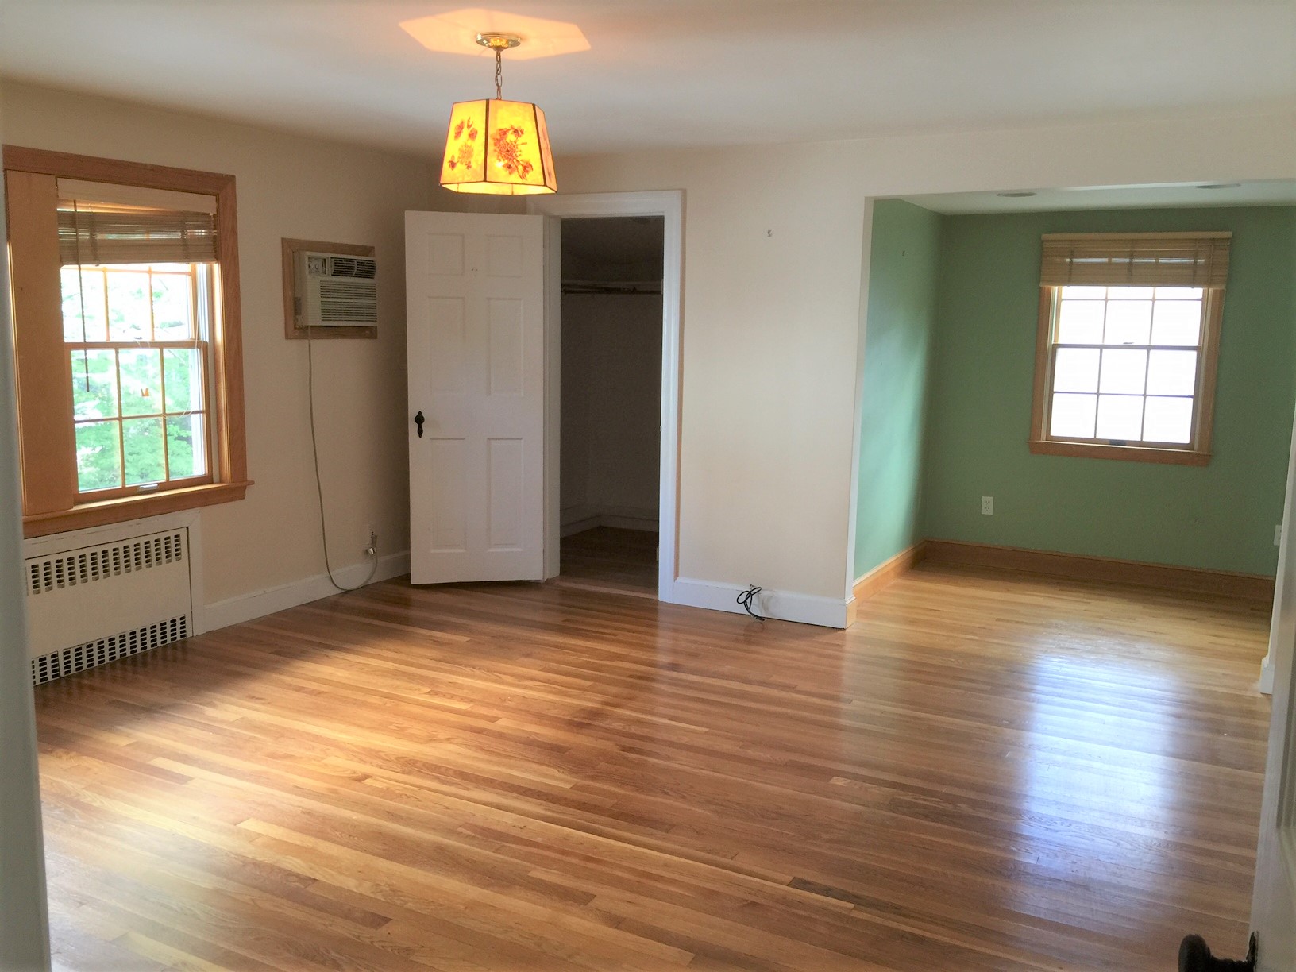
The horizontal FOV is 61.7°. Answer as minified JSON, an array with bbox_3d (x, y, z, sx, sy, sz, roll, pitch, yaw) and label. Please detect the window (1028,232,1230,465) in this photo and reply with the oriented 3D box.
[{"bbox_3d":[2.680,-0.771,6.107,0.968,1.261,0.140,6,10,29],"label":"window"}]

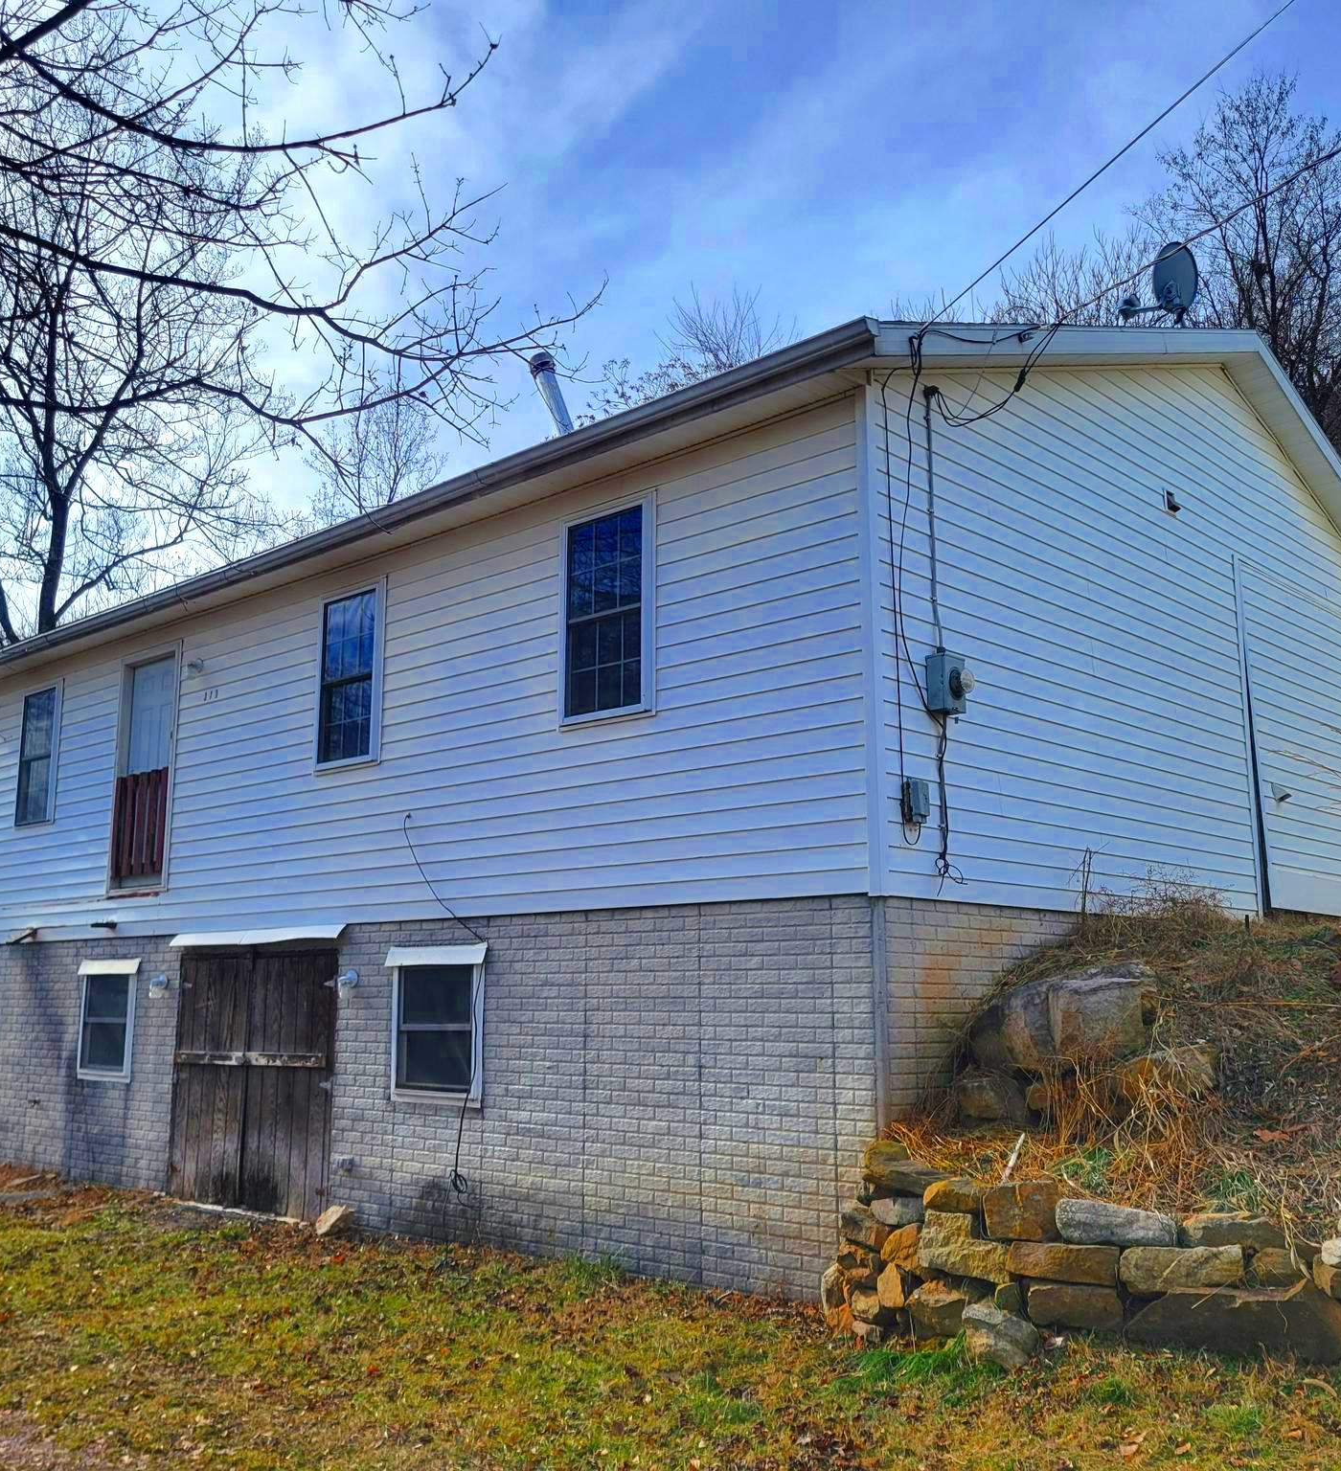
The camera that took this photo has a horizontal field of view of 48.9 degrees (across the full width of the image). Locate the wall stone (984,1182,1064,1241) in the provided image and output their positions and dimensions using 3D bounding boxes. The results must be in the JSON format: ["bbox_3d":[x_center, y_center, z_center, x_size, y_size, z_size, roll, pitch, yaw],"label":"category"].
[{"bbox_3d":[1.615,2.177,6.750,0.354,0.258,0.280,-3,-11,18],"label":"wall stone"}]

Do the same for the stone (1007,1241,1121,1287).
[{"bbox_3d":[1.757,2.362,6.600,0.482,0.176,0.300,-3,-11,18],"label":"stone"}]

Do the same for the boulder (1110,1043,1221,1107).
[{"bbox_3d":[2.478,1.700,7.400,0.500,0.280,0.360,-2,-10,10],"label":"boulder"}]

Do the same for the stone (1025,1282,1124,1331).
[{"bbox_3d":[1.756,2.483,6.420,0.410,0.200,0.260,-3,-11,15],"label":"stone"}]

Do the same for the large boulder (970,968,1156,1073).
[{"bbox_3d":[2.052,1.489,7.750,0.969,0.564,0.650,-3,-11,16],"label":"large boulder"}]

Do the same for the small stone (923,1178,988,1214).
[{"bbox_3d":[1.277,2.061,6.600,0.280,0.150,0.250,-3,-11,15],"label":"small stone"}]

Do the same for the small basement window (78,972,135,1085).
[{"bbox_3d":[-4.936,2.511,12.886,0.950,1.020,0.100,-9,-14,42],"label":"small basement window"}]

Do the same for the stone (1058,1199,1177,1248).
[{"bbox_3d":[1.949,2.128,6.450,0.510,0.200,0.260,-3,-11,15],"label":"stone"}]

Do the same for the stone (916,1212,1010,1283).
[{"bbox_3d":[1.338,2.331,6.720,0.398,0.299,0.280,-4,-11,20],"label":"stone"}]

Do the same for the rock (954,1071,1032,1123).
[{"bbox_3d":[1.642,1.836,7.500,0.400,0.260,0.320,-3,-11,15],"label":"rock"}]

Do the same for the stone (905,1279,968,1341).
[{"bbox_3d":[1.165,2.496,6.420,0.260,0.240,0.260,-2,-10,12],"label":"stone"}]

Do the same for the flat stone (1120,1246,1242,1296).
[{"bbox_3d":[2.256,2.368,6.520,0.507,0.191,0.300,-2,-10,9],"label":"flat stone"}]

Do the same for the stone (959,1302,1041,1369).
[{"bbox_3d":[1.401,2.546,6.250,0.325,0.248,0.270,-3,-11,15],"label":"stone"}]

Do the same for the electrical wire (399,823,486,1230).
[{"bbox_3d":[-1.560,1.792,9.725,0.950,2.680,0.140,-9,-14,42],"label":"electrical wire"}]

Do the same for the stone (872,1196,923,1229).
[{"bbox_3d":[1.073,2.254,6.970,0.238,0.136,0.220,-4,-11,20],"label":"stone"}]

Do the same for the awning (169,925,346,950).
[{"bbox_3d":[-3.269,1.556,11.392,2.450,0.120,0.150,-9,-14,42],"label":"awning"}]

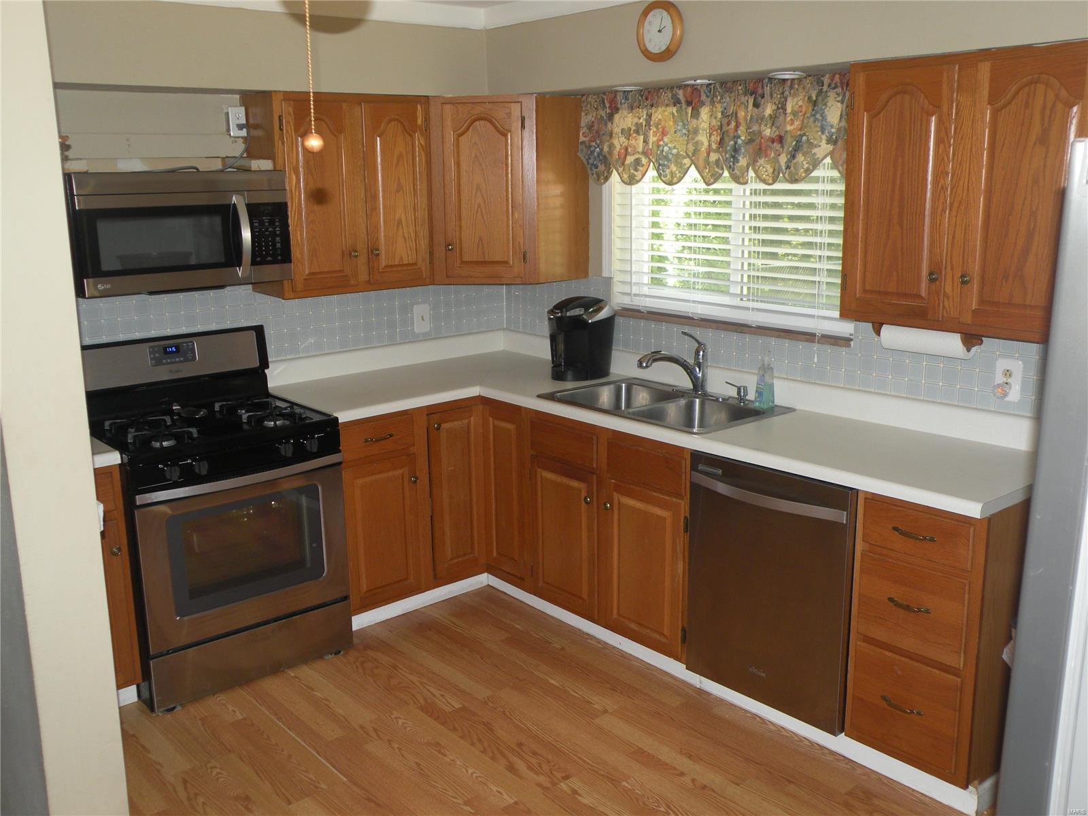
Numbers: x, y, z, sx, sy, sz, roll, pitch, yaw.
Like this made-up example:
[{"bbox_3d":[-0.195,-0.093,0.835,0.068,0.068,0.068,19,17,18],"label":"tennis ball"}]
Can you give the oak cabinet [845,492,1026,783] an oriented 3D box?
[{"bbox_3d":[1.262,0.606,3.130,0.601,0.797,0.392,-12,17,-39],"label":"oak cabinet"}]

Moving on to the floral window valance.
[{"bbox_3d":[0.611,-1.029,3.923,0.099,0.370,1.377,-12,17,-39],"label":"floral window valance"}]

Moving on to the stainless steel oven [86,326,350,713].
[{"bbox_3d":[-1.229,0.344,3.855,0.758,1.178,0.691,-12,17,-39],"label":"stainless steel oven"}]

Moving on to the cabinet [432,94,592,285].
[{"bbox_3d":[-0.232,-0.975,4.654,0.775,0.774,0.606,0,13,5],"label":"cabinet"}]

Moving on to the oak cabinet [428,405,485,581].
[{"bbox_3d":[-0.539,0.304,4.560,0.288,0.780,0.586,-12,17,-39],"label":"oak cabinet"}]

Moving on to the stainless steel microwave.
[{"bbox_3d":[-1.338,-0.644,3.729,0.755,0.405,0.400,-12,17,-40],"label":"stainless steel microwave"}]

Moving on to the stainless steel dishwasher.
[{"bbox_3d":[0.906,0.525,3.473,0.626,0.782,0.605,-12,17,-39],"label":"stainless steel dishwasher"}]

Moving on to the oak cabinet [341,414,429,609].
[{"bbox_3d":[-0.810,0.362,4.338,0.432,0.795,0.601,-12,17,-39],"label":"oak cabinet"}]

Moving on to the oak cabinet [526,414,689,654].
[{"bbox_3d":[0.439,0.404,4.073,0.601,0.795,0.907,-12,17,-39],"label":"oak cabinet"}]

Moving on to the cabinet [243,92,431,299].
[{"bbox_3d":[-0.831,-0.875,4.258,0.695,0.774,0.316,-12,17,-39],"label":"cabinet"}]

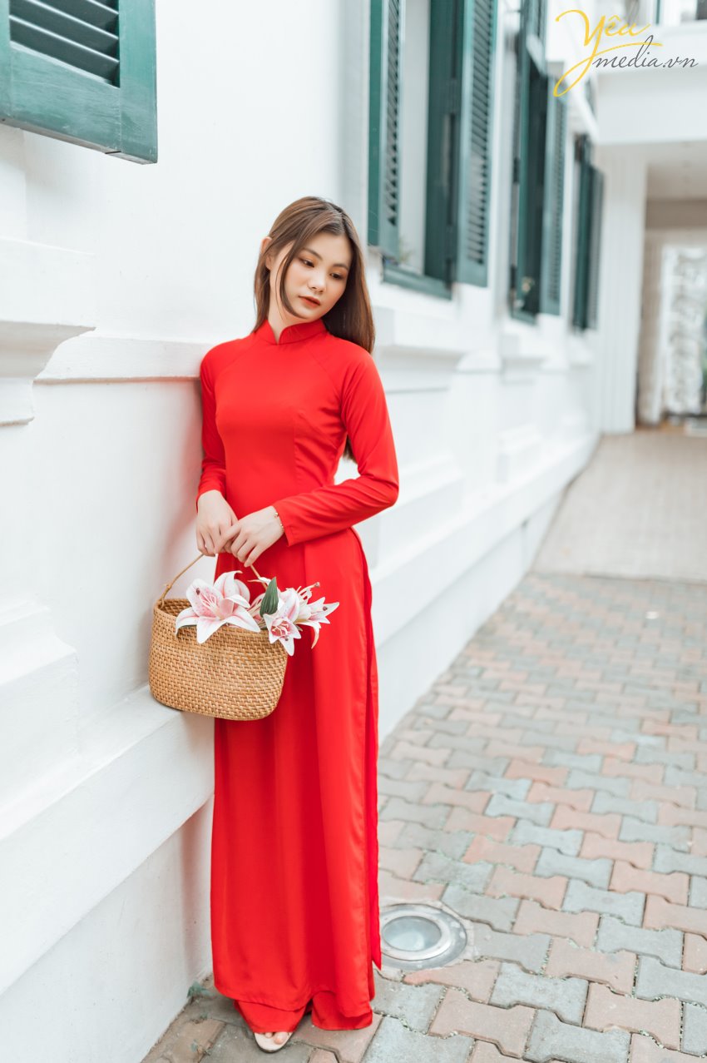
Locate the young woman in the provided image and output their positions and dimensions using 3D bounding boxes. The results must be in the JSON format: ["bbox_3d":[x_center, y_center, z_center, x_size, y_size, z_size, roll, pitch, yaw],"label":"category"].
[{"bbox_3d":[-0.114,0.205,2.029,0.410,1.665,0.340,5,10,25],"label":"young woman"}]

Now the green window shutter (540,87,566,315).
[{"bbox_3d":[1.310,-2.144,6.768,0.045,1.417,0.460,5,10,25],"label":"green window shutter"}]

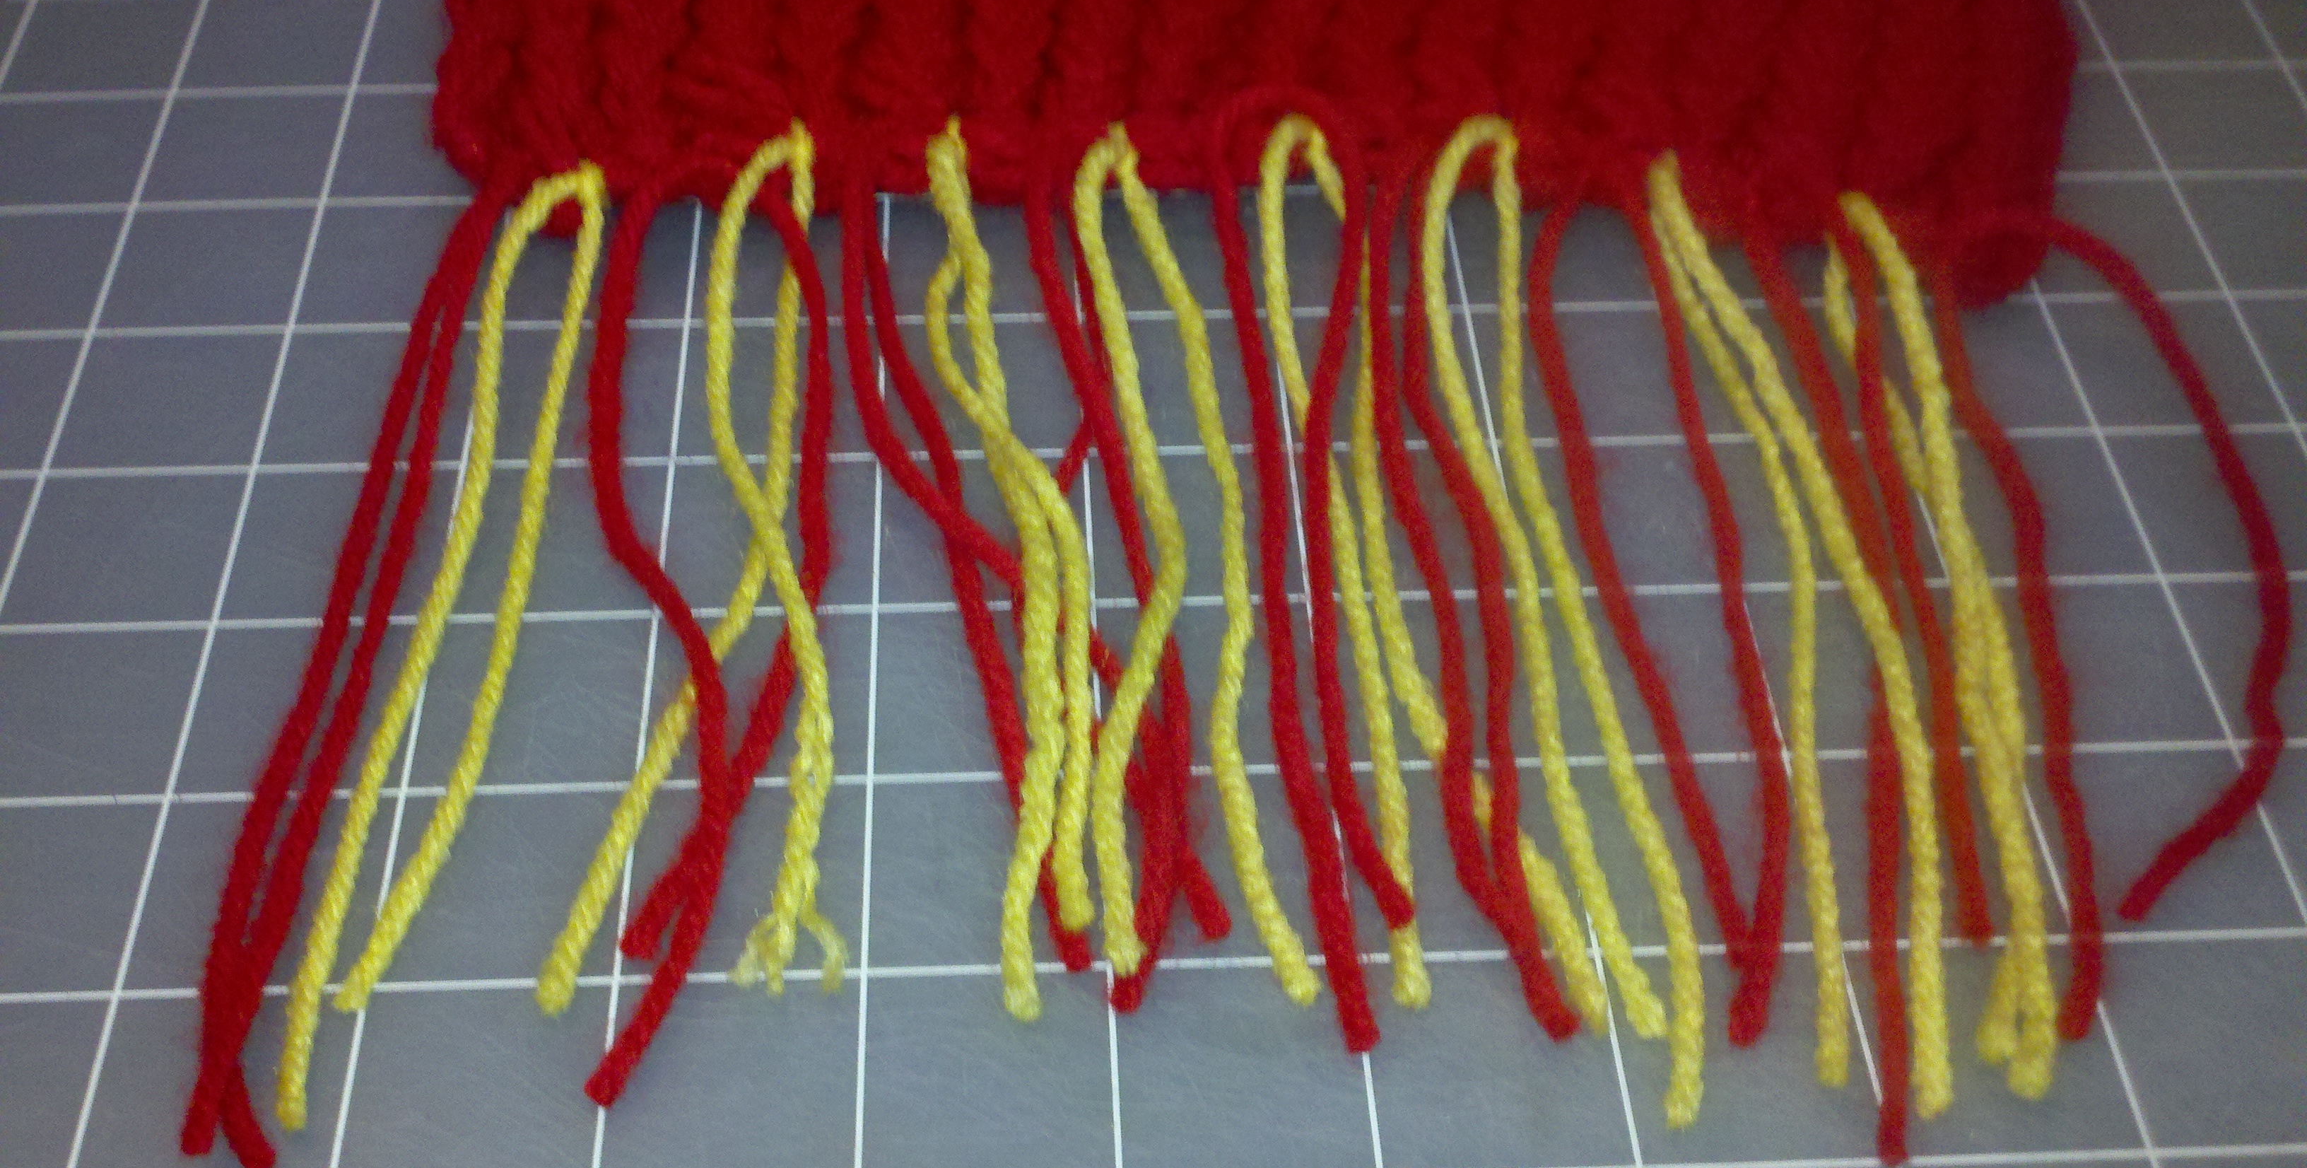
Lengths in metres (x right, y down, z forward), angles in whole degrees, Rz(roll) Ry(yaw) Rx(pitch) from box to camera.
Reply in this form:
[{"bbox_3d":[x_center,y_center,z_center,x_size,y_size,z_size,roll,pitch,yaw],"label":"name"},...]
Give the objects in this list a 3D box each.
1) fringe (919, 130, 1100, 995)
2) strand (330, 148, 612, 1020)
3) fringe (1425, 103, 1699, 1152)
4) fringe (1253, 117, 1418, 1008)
[{"bbox_3d":[-0.016,-0.009,0.274,0.016,0.011,0.132,-5,51,-6],"label":"fringe"},{"bbox_3d":[-0.075,-0.006,0.270,0.009,0.011,0.121,3,50,1],"label":"strand"},{"bbox_3d":[0.045,-0.005,0.272,0.016,0.011,0.145,-2,50,-3],"label":"fringe"},{"bbox_3d":[0.023,-0.010,0.276,0.012,0.011,0.132,-2,50,-3],"label":"fringe"}]

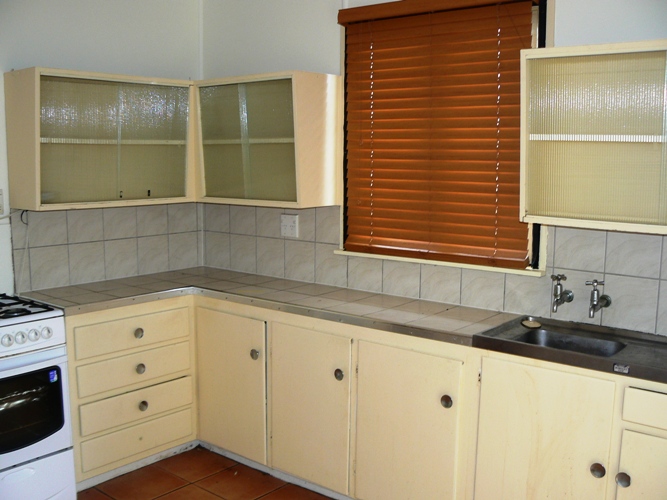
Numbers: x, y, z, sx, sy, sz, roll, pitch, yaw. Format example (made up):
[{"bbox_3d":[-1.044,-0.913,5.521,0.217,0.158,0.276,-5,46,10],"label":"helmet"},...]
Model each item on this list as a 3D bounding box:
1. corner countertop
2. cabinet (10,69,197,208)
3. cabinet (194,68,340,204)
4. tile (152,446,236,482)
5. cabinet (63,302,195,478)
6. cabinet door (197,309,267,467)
[{"bbox_3d":[-0.354,0.255,3.017,2.014,0.041,1.192,6,9,38],"label":"corner countertop"},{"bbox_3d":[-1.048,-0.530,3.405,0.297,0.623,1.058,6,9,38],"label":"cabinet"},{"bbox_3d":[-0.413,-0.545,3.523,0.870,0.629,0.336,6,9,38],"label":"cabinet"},{"bbox_3d":[-0.668,1.041,3.365,0.320,0.010,0.317,6,9,38],"label":"tile"},{"bbox_3d":[-1.080,0.611,3.379,0.473,0.783,0.730,6,9,38],"label":"cabinet"},{"bbox_3d":[-0.501,0.653,3.345,0.473,0.704,0.020,6,9,38],"label":"cabinet door"}]

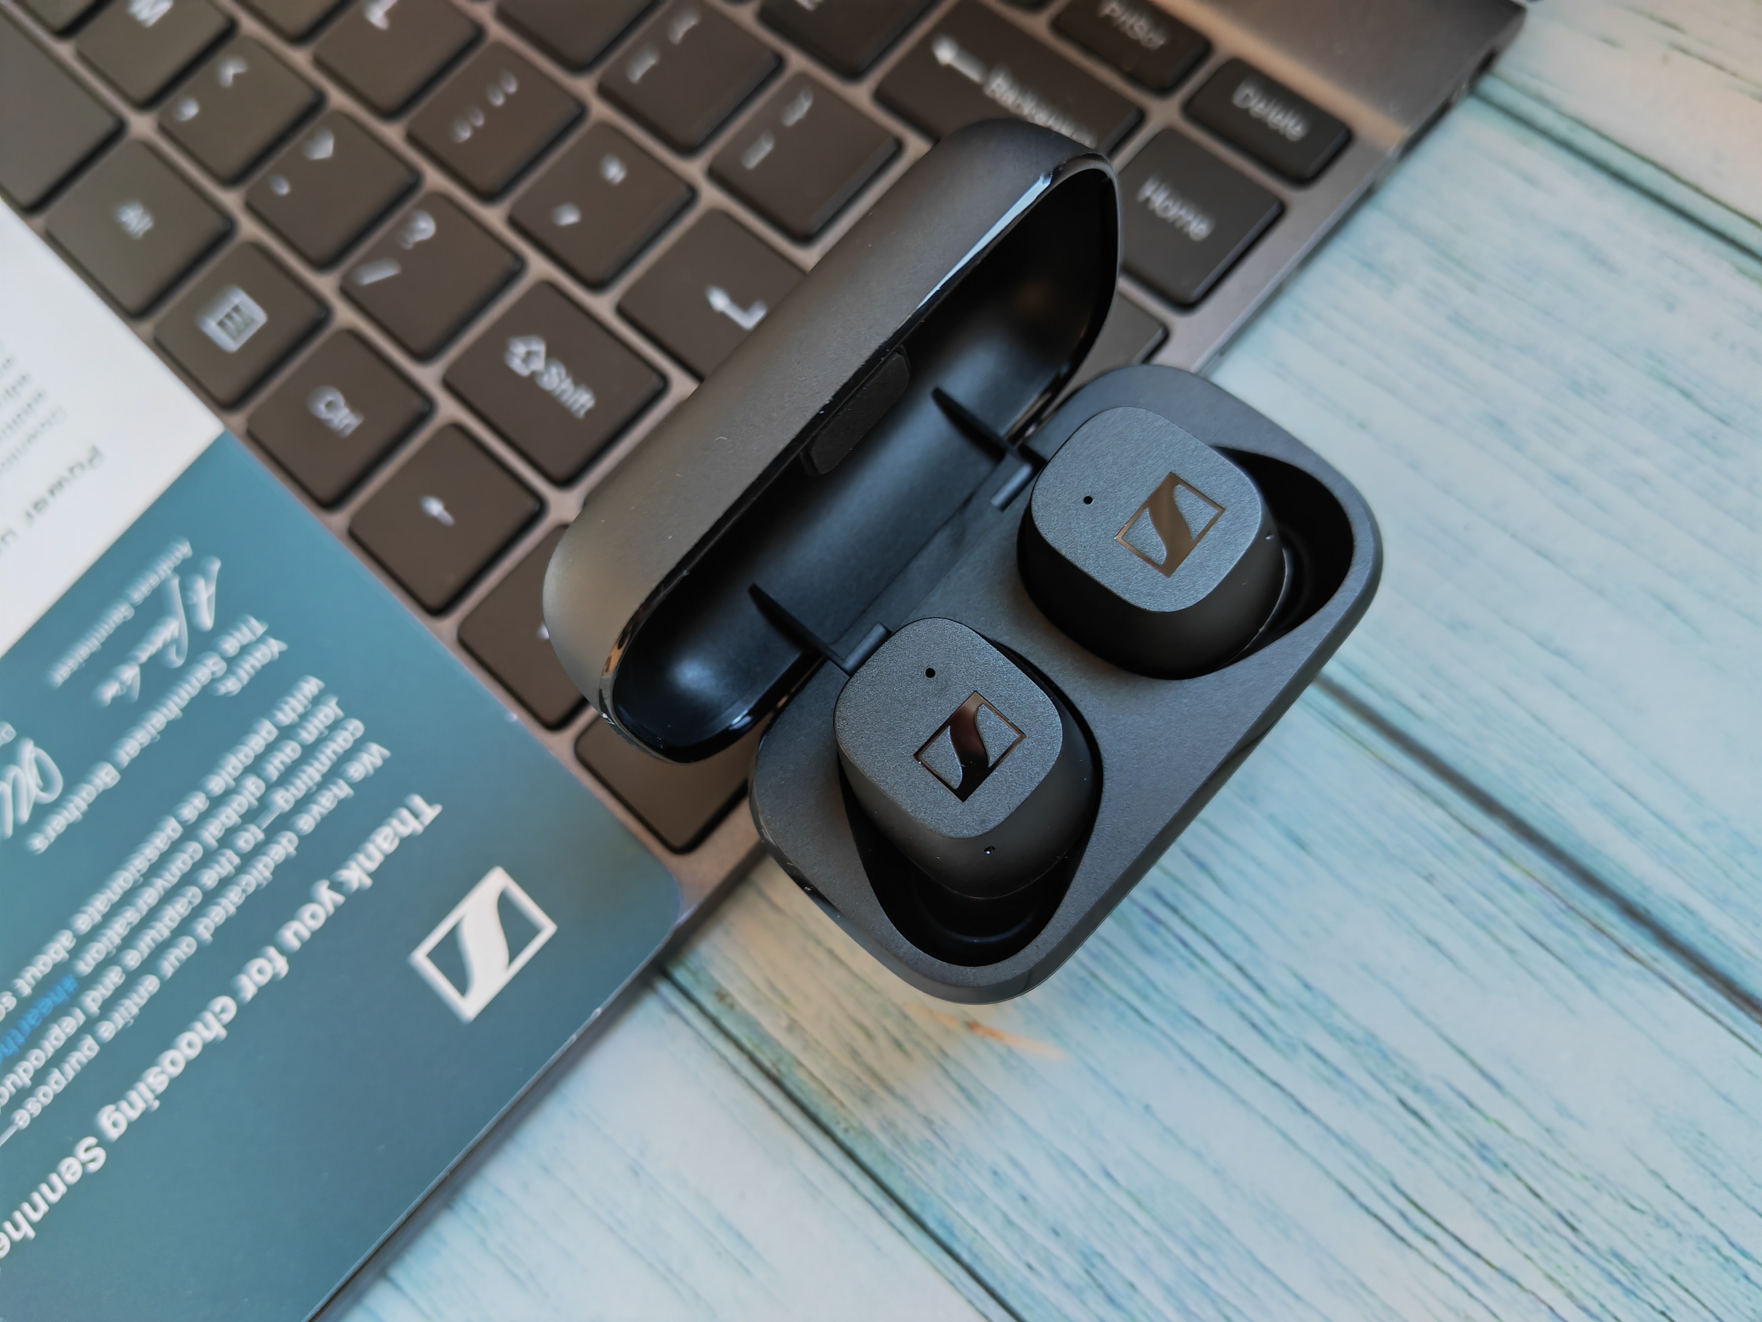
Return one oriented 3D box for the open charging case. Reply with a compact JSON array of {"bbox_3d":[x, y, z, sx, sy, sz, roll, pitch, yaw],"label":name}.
[{"bbox_3d":[0.010,-0.004,0.121,0.049,0.058,0.059,40,82,17],"label":"open charging case"}]

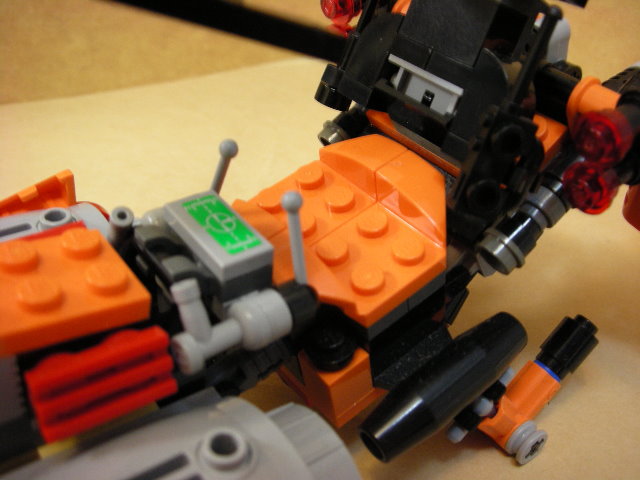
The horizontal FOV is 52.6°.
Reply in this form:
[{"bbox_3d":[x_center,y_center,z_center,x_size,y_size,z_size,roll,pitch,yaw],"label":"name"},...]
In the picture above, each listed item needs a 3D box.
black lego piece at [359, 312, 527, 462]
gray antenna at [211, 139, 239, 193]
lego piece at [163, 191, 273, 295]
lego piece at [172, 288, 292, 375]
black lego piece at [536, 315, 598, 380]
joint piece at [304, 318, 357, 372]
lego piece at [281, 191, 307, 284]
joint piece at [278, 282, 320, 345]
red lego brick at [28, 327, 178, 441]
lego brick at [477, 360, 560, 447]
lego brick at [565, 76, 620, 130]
[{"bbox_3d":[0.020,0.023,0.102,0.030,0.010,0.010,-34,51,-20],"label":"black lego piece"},{"bbox_3d":[-0.015,-0.010,0.096,0.003,0.014,0.003,-21,68,-32],"label":"gray antenna"},{"bbox_3d":[-0.014,-0.001,0.089,0.008,0.003,0.016,-21,45,-32],"label":"lego piece"},{"bbox_3d":[-0.012,0.010,0.081,0.014,0.012,0.007,-21,24,-32],"label":"lego piece"},{"bbox_3d":[0.047,0.021,0.124,0.008,0.008,0.012,33,55,30],"label":"black lego piece"},{"bbox_3d":[0.001,0.015,0.098,0.008,0.005,0.008,-6,47,6],"label":"joint piece"},{"bbox_3d":[-0.003,0.000,0.084,0.003,0.014,0.003,-5,22,2],"label":"lego piece"},{"bbox_3d":[-0.004,0.011,0.096,0.007,0.008,0.008,-14,41,-38],"label":"joint piece"},{"bbox_3d":[-0.027,0.017,0.079,0.016,0.009,0.006,-14,8,-38],"label":"red lego brick"},{"bbox_3d":[0.036,0.030,0.117,0.009,0.008,0.018,33,55,30],"label":"lego brick"},{"bbox_3d":[0.048,-0.023,0.113,0.009,0.009,0.007,-34,51,-20],"label":"lego brick"}]

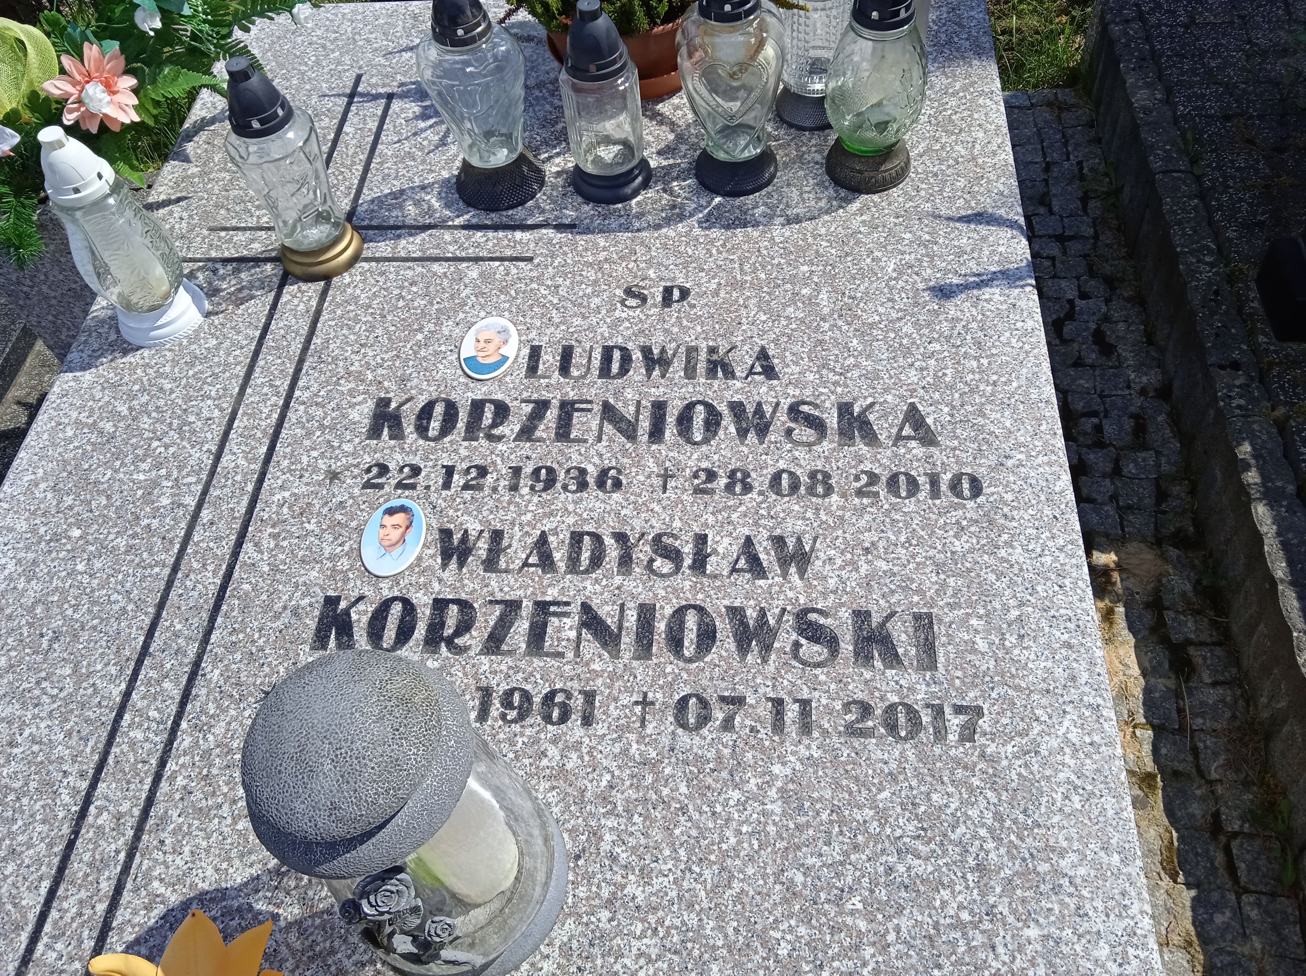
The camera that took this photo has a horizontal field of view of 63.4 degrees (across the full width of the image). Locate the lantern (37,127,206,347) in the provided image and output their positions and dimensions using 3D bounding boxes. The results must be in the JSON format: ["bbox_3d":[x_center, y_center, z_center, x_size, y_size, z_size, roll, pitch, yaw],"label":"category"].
[{"bbox_3d":[-0.557,-0.261,1.086,0.099,0.239,0.099,1,56,6],"label":"lantern"}]

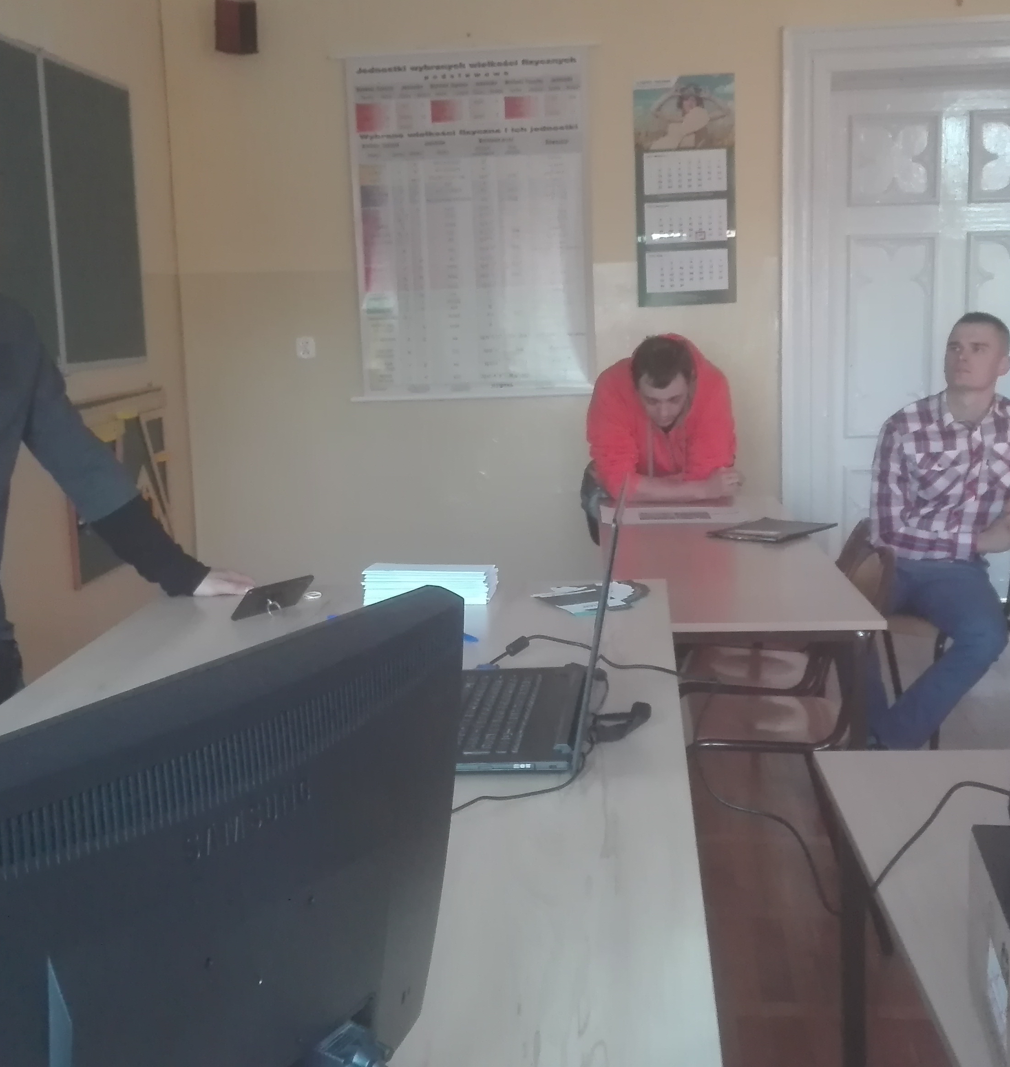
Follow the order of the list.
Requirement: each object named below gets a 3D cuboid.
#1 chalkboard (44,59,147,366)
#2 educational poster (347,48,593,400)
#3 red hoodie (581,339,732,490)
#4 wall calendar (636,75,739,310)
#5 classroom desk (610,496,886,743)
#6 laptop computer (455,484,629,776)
[{"bbox_3d":[-1.434,-1.103,4.818,0.030,0.997,0.784,-1,10,6],"label":"chalkboard"},{"bbox_3d":[-0.143,-1.270,5.633,1.003,1.392,0.030,-1,10,6],"label":"educational poster"},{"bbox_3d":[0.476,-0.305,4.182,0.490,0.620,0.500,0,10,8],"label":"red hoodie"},{"bbox_3d":[0.739,-1.391,5.533,0.404,0.908,0.020,-1,10,6],"label":"wall calendar"},{"bbox_3d":[0.517,0.409,3.408,0.531,0.765,1.632,-1,10,6],"label":"classroom desk"},{"bbox_3d":[-0.013,0.091,1.583,0.300,0.262,0.375,-1,10,6],"label":"laptop computer"}]

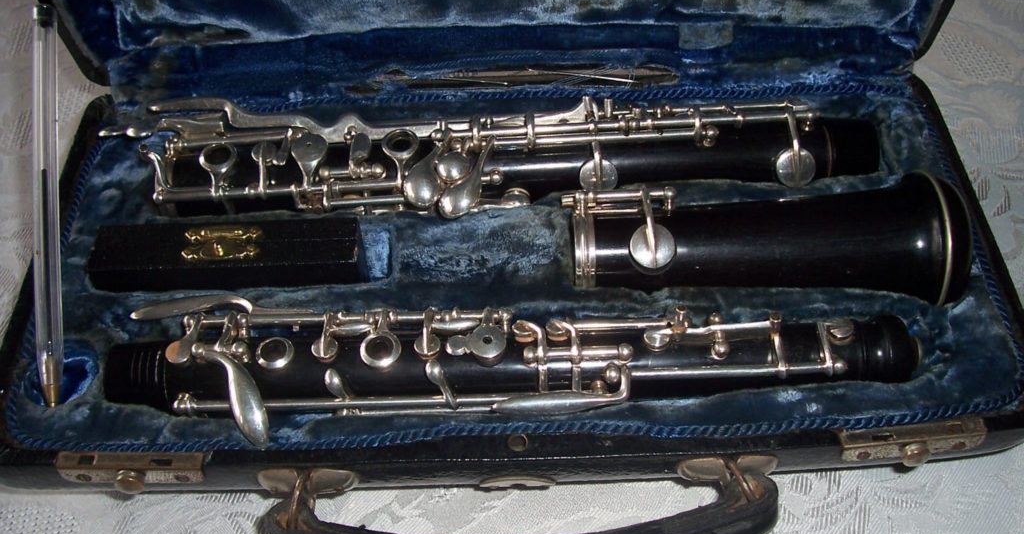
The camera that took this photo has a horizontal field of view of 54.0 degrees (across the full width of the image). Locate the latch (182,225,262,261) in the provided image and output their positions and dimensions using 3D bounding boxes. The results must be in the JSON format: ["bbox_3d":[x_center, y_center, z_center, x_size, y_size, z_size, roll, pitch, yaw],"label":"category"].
[{"bbox_3d":[-0.096,-0.009,0.332,0.025,0.004,0.014,-1,51,0],"label":"latch"}]

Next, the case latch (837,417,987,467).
[{"bbox_3d":[0.114,0.051,0.286,0.041,0.009,0.010,-3,51,-2],"label":"case latch"}]

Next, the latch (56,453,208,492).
[{"bbox_3d":[-0.107,0.059,0.284,0.041,0.009,0.010,-1,51,0],"label":"latch"}]

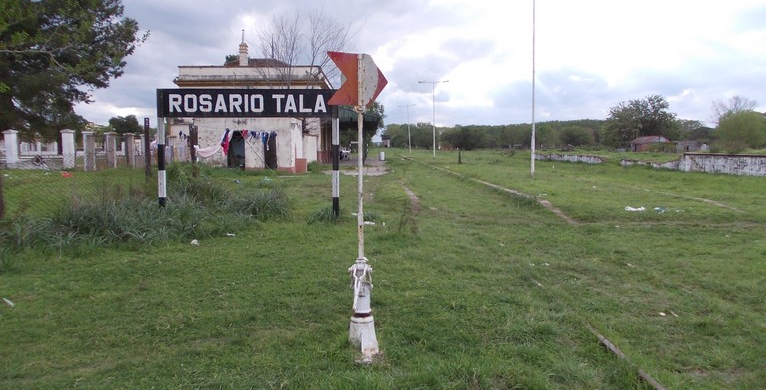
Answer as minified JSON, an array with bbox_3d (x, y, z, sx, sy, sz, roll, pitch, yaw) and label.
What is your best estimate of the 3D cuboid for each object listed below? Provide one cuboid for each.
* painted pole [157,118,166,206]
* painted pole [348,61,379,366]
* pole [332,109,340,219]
[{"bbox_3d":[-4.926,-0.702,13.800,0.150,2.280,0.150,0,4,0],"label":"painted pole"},{"bbox_3d":[-0.154,0.071,4.880,0.230,2.330,0.230,0,4,0],"label":"painted pole"},{"bbox_3d":[-1.040,-0.735,13.800,0.150,2.550,0.150,0,4,0],"label":"pole"}]

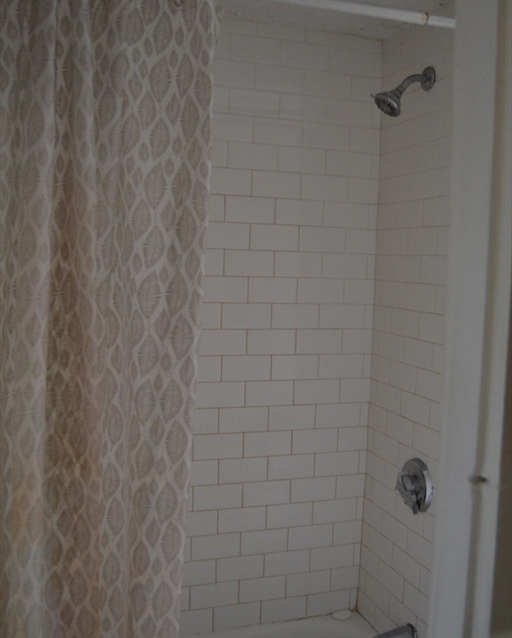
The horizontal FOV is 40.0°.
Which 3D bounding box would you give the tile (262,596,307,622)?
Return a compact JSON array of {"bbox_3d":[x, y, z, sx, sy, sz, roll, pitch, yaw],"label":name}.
[{"bbox_3d":[0.088,0.917,2.225,0.152,0.075,0.009,0,5,-18],"label":"tile"}]

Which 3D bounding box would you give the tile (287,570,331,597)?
[{"bbox_3d":[0.165,0.835,2.231,0.153,0.076,0.009,0,5,-18],"label":"tile"}]

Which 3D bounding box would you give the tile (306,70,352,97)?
[{"bbox_3d":[0.216,-0.702,2.117,0.152,0.076,0.009,0,5,-18],"label":"tile"}]

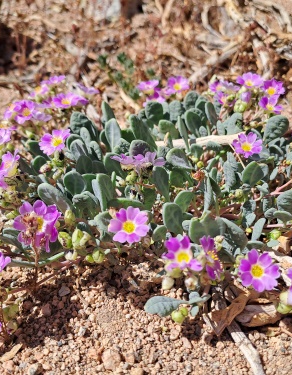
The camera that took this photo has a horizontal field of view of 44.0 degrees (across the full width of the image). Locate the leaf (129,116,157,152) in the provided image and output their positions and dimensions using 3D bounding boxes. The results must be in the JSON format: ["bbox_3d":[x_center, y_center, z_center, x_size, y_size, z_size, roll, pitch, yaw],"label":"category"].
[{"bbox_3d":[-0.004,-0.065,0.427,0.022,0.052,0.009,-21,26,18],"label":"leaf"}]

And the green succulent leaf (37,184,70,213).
[{"bbox_3d":[-0.085,0.010,0.335,0.040,0.006,0.017,43,70,-9],"label":"green succulent leaf"}]

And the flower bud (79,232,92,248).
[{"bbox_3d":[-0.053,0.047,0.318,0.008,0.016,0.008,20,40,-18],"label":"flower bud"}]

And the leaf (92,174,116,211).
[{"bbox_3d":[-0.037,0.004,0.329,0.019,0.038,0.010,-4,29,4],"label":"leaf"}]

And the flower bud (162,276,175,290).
[{"bbox_3d":[0.018,0.079,0.296,0.010,0.012,0.010,10,35,-7],"label":"flower bud"}]

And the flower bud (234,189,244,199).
[{"bbox_3d":[0.082,0.005,0.318,0.009,0.009,0.009,8,29,15],"label":"flower bud"}]

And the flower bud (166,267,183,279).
[{"bbox_3d":[0.021,0.064,0.270,0.012,0.010,0.011,2,37,-2],"label":"flower bud"}]

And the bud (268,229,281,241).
[{"bbox_3d":[0.105,0.038,0.295,0.009,0.010,0.009,12,30,21],"label":"bud"}]

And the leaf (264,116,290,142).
[{"bbox_3d":[0.152,-0.068,0.420,0.024,0.038,0.007,34,23,19],"label":"leaf"}]

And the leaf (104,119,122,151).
[{"bbox_3d":[-0.044,-0.070,0.488,0.024,0.050,0.007,-3,30,1],"label":"leaf"}]

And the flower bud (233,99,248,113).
[{"bbox_3d":[0.115,-0.099,0.435,0.015,0.016,0.014,0,43,0],"label":"flower bud"}]

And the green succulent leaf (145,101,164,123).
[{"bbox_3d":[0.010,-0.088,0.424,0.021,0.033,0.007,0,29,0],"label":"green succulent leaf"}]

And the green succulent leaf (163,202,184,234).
[{"bbox_3d":[0.022,0.025,0.288,0.017,0.027,0.006,-11,18,3],"label":"green succulent leaf"}]

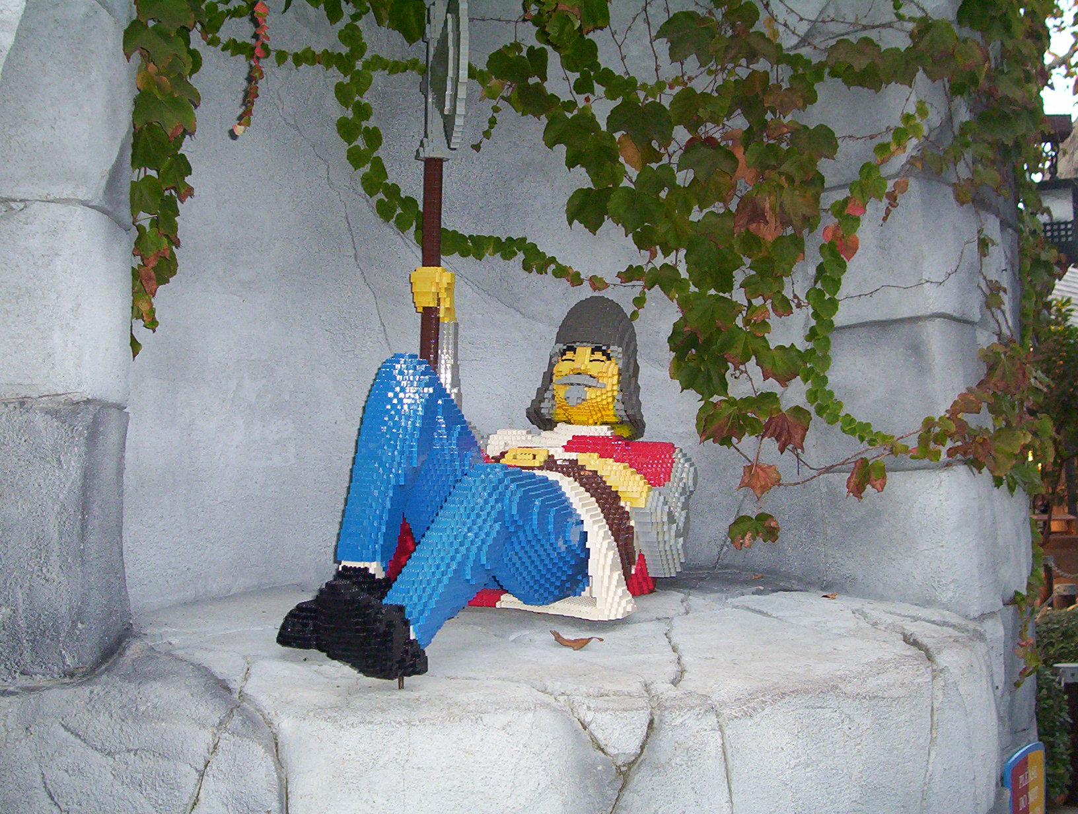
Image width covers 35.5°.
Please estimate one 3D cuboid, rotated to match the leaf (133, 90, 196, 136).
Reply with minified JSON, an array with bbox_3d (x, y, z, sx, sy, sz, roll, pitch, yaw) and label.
[{"bbox_3d":[-0.622,-0.488,2.800,0.105,0.080,0.035,0,4,-6],"label":"leaf"}]

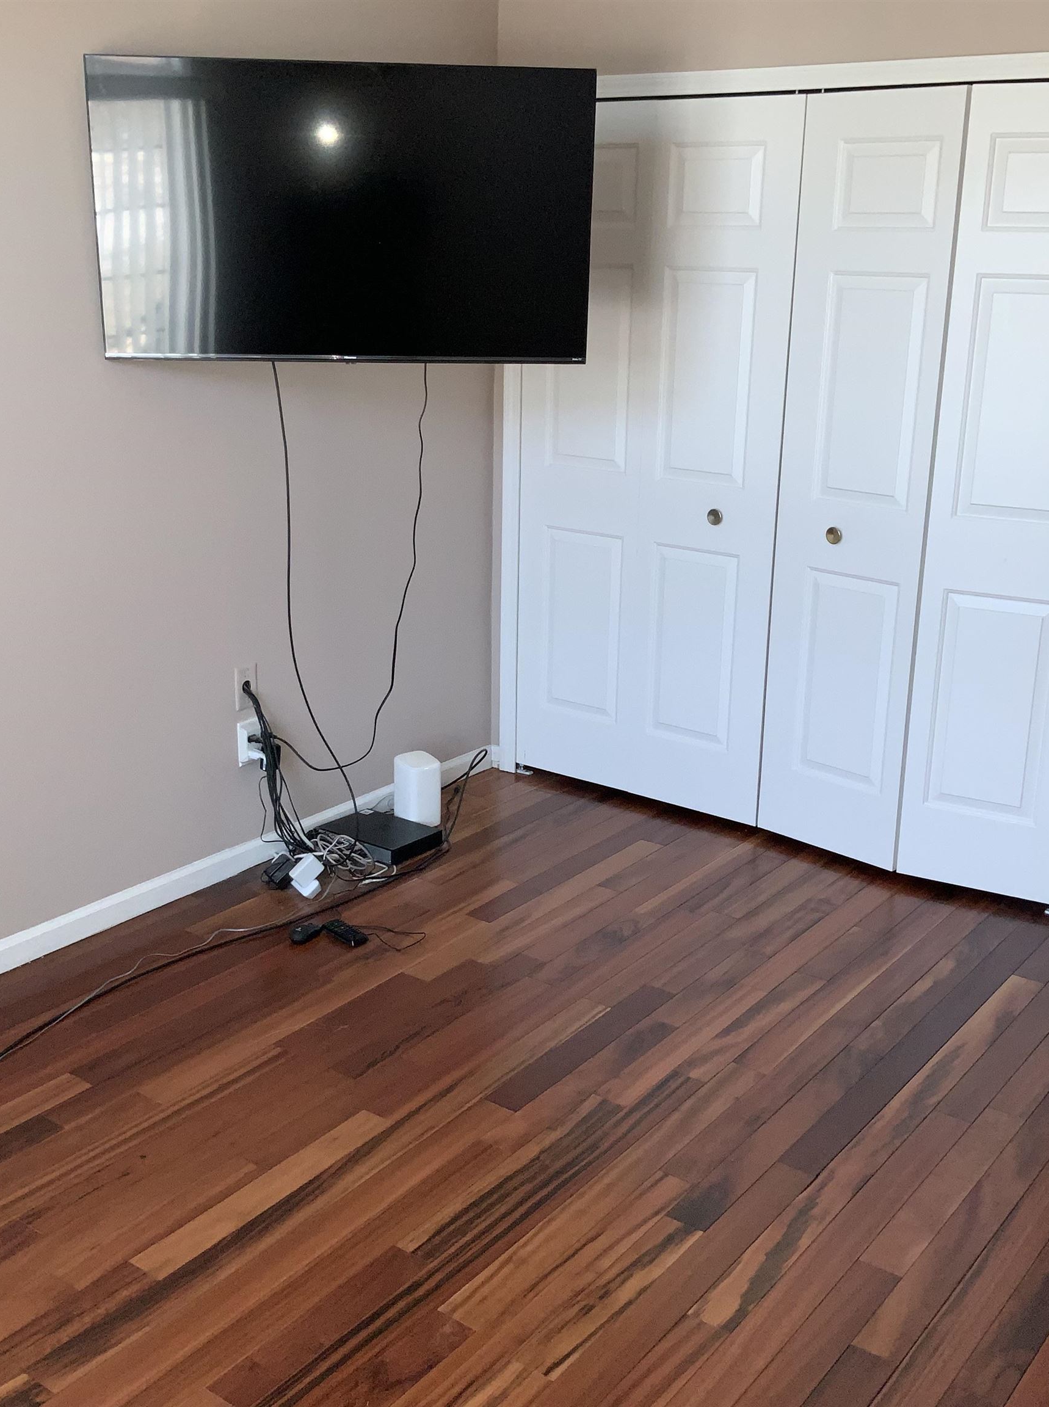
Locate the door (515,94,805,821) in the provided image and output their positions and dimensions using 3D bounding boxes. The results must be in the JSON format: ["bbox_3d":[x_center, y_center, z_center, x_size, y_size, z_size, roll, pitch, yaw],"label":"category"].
[{"bbox_3d":[0.362,-0.693,4.624,0.890,2.027,0.040,13,21,35],"label":"door"}]

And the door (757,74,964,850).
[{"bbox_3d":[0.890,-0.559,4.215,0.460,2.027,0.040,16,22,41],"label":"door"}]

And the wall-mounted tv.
[{"bbox_3d":[-0.404,-1.114,3.592,1.117,0.650,0.065,-1,21,-6],"label":"wall-mounted tv"}]

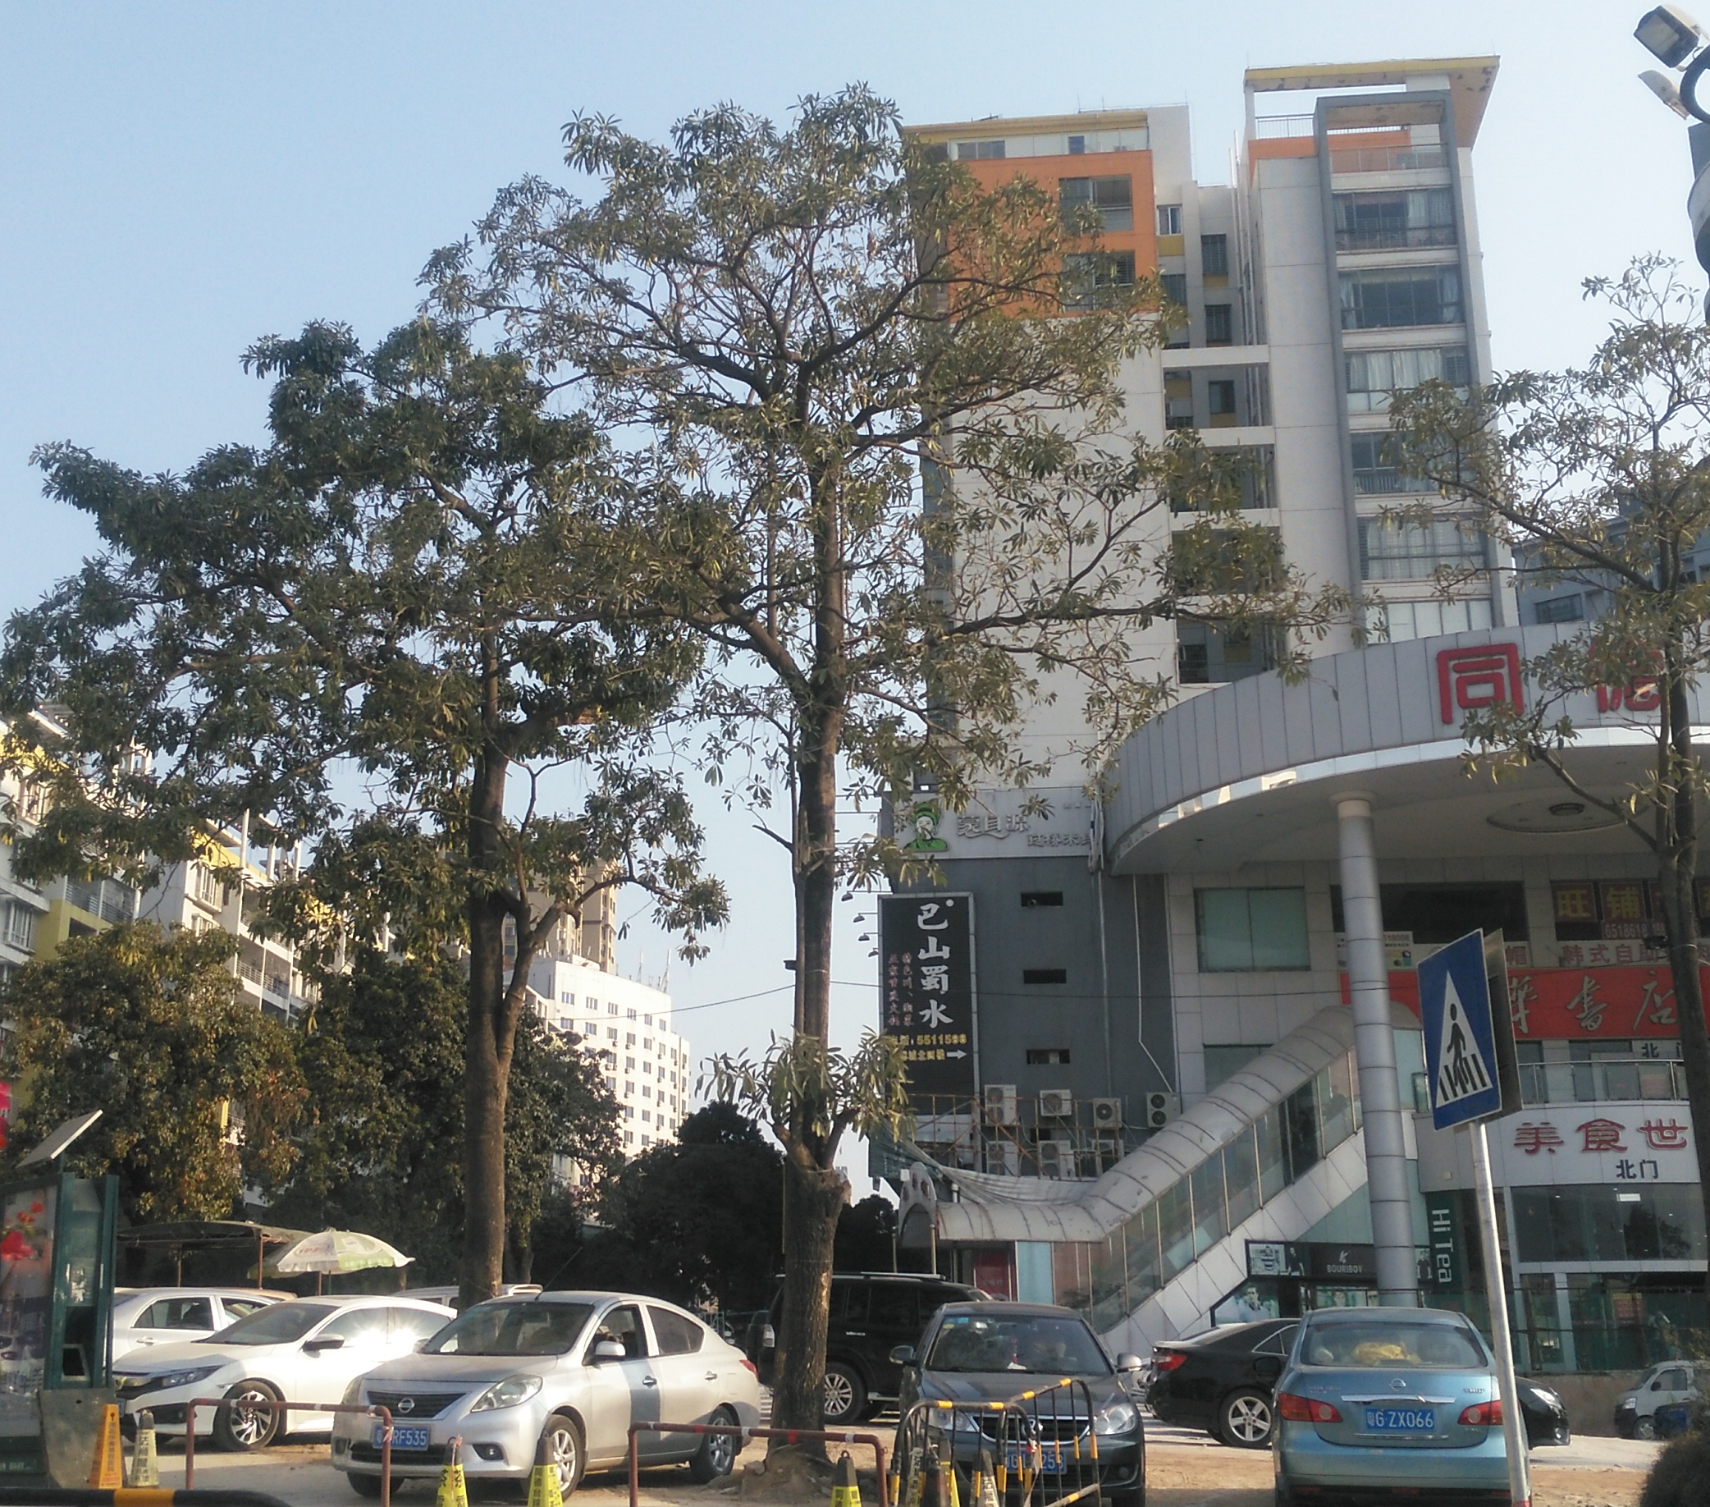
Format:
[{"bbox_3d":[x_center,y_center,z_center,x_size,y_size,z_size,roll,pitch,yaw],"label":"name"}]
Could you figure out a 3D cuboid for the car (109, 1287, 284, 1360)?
[{"bbox_3d":[-7.420,6.570,21.000,1.760,1.480,4.500,-13,-21,34],"label":"car"}]

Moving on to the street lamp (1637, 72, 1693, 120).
[{"bbox_3d":[6.630,-5.380,15.700,0.220,0.500,0.450,-46,-27,6],"label":"street lamp"}]

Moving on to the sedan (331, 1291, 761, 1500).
[{"bbox_3d":[-2.310,5.010,15.110,1.700,1.510,4.450,-7,-19,21],"label":"sedan"}]

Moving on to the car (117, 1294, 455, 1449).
[{"bbox_3d":[-5.130,6.030,18.850,1.800,1.430,4.600,-13,-21,34],"label":"car"}]

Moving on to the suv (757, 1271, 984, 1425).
[{"bbox_3d":[0.913,8.073,26.199,4.800,1.880,1.870,0,-16,-3],"label":"suv"}]

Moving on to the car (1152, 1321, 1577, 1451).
[{"bbox_3d":[5.919,7.526,23.188,4.820,1.470,1.820,-2,-16,3],"label":"car"}]

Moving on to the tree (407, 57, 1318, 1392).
[{"bbox_3d":[0.214,-0.492,18.821,9.190,13.961,8.500,-1,-16,0],"label":"tree"}]

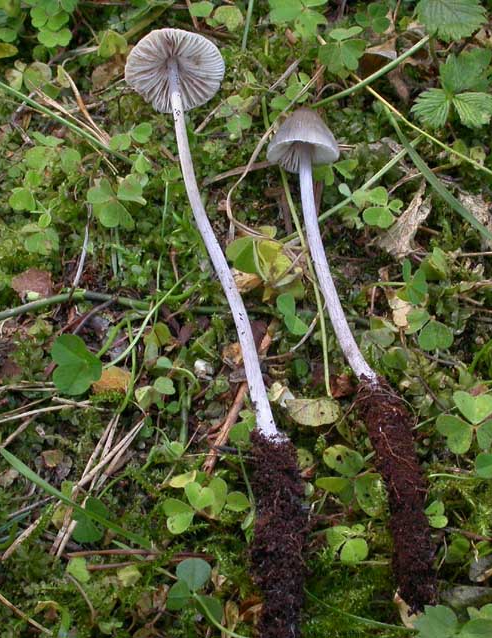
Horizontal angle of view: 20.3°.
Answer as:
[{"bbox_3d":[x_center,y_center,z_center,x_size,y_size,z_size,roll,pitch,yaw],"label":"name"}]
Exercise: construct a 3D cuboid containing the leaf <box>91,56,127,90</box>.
[{"bbox_3d":[-0.045,-0.083,0.460,0.018,0.006,0.008,-33,68,-15],"label":"leaf"}]

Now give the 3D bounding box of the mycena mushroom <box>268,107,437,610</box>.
[{"bbox_3d":[0.034,0.005,0.406,0.022,0.021,0.166,-12,64,-6],"label":"mycena mushroom"}]

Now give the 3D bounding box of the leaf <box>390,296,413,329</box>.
[{"bbox_3d":[0.048,-0.002,0.419,0.006,0.005,0.011,-11,64,-5],"label":"leaf"}]

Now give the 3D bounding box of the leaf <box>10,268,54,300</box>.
[{"bbox_3d":[-0.065,-0.011,0.424,0.012,0.005,0.012,-27,66,-13],"label":"leaf"}]

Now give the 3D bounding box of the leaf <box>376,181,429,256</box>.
[{"bbox_3d":[0.050,-0.032,0.432,0.009,0.012,0.029,24,66,12],"label":"leaf"}]

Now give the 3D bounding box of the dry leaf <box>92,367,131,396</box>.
[{"bbox_3d":[-0.040,0.019,0.408,0.011,0.006,0.010,3,63,2],"label":"dry leaf"}]

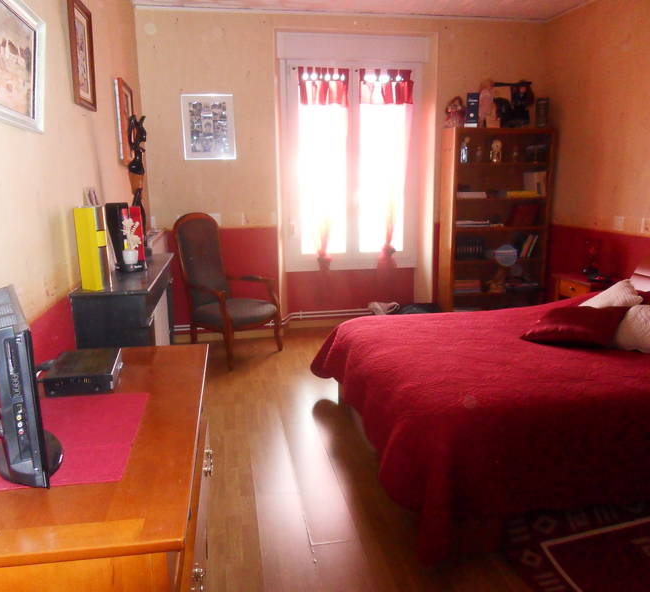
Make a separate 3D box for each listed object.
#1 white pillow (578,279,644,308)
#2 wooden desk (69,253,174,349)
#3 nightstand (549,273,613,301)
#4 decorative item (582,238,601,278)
[{"bbox_3d":[1.742,0.047,3.353,0.380,0.130,0.380,-37,10,27],"label":"white pillow"},{"bbox_3d":[-0.891,0.338,2.665,0.290,0.940,1.170,-3,12,-10],"label":"wooden desk"},{"bbox_3d":[1.903,0.186,3.931,0.373,0.655,0.425,-3,13,-10],"label":"nightstand"},{"bbox_3d":[1.863,-0.267,3.840,0.114,0.269,0.103,10,17,41],"label":"decorative item"}]

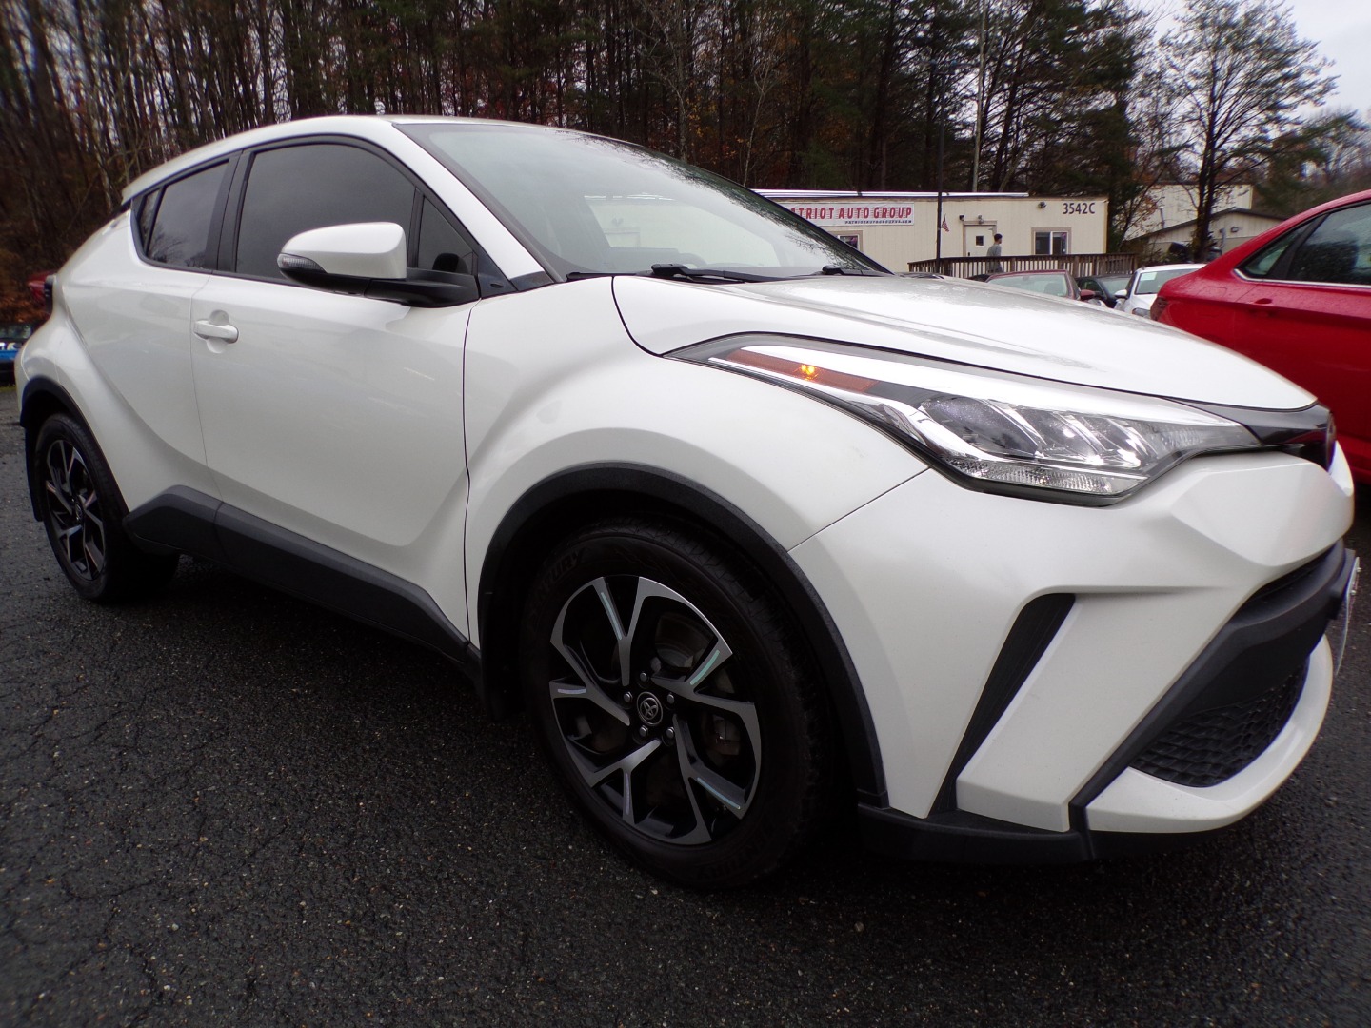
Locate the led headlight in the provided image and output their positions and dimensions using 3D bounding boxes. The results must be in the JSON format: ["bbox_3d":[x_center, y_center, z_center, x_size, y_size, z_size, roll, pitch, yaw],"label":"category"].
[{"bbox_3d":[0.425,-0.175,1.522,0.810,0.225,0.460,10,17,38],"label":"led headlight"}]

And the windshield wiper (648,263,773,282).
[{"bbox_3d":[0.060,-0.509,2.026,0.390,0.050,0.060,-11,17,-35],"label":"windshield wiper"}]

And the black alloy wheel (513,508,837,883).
[{"bbox_3d":[-0.012,0.330,1.742,0.668,0.668,0.230,10,17,37],"label":"black alloy wheel"}]

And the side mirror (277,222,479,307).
[{"bbox_3d":[-0.591,-0.475,1.835,0.290,0.165,0.250,10,17,38],"label":"side mirror"}]

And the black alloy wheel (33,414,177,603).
[{"bbox_3d":[-2.061,-0.029,3.368,0.668,0.668,0.230,10,17,38],"label":"black alloy wheel"}]

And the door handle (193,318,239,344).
[{"bbox_3d":[-1.202,-0.467,2.422,0.210,0.048,0.050,10,17,38],"label":"door handle"}]

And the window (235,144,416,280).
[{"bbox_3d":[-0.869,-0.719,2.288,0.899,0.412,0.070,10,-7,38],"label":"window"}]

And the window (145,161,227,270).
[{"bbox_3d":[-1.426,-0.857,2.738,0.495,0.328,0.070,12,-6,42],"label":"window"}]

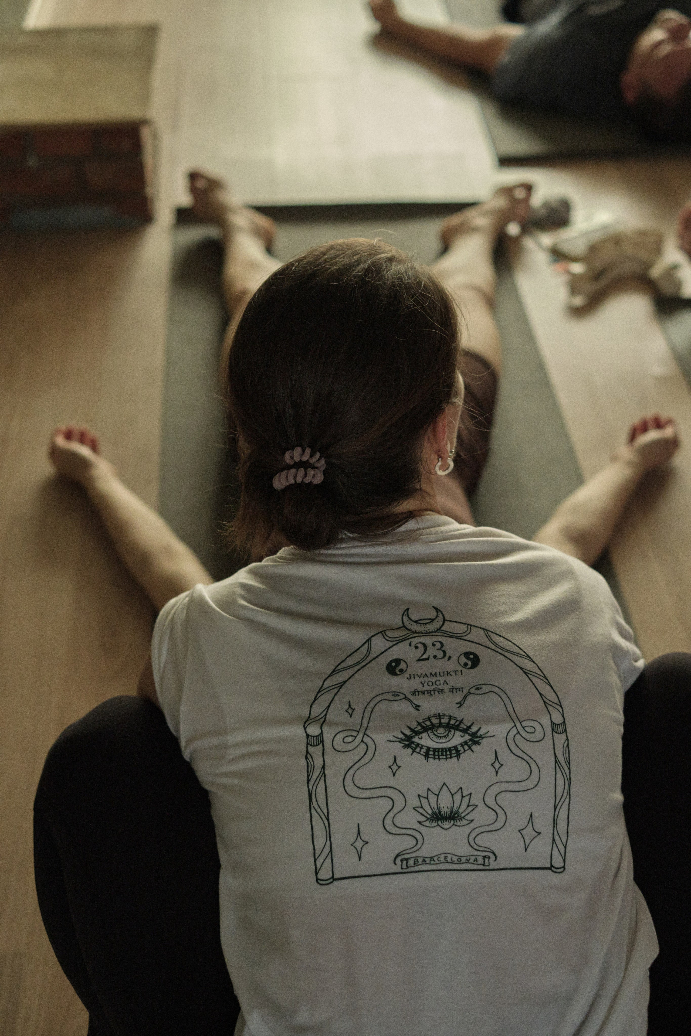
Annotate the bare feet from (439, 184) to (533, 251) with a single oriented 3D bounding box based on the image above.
[{"bbox_3d":[0.276,-0.585,2.942,0.090,0.095,0.220,28,45,33],"label":"bare feet"}]

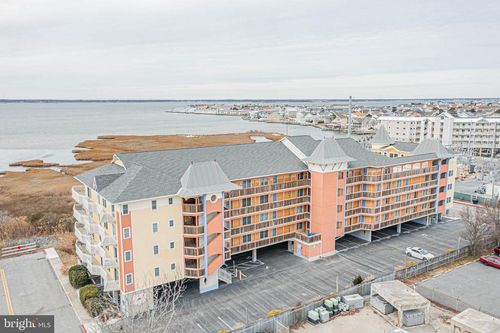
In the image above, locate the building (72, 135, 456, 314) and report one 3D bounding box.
[{"bbox_3d":[8.200,4.000,73.500,74.000,20.000,20.500,-6,12,-32],"label":"building"}]

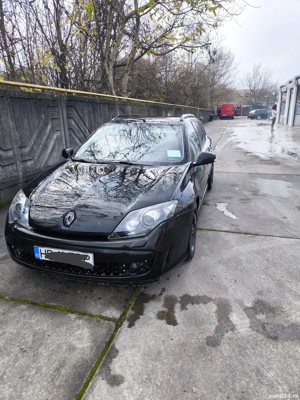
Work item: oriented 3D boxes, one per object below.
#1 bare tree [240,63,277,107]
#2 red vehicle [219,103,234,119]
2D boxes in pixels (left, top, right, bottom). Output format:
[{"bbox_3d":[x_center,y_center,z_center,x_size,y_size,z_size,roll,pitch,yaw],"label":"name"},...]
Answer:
[{"bbox_3d":[20.252,-20.628,52.000,7.000,8.800,6.600,6,19,19],"label":"bare tree"},{"bbox_3d":[12.977,-14.633,45.926,2.080,2.380,5.300,4,18,15],"label":"red vehicle"}]

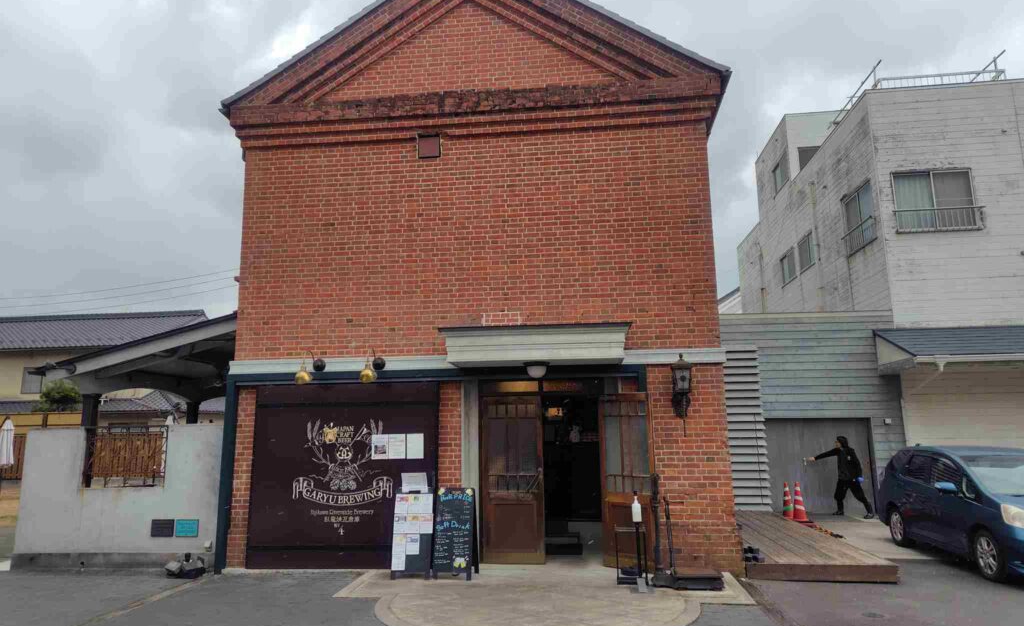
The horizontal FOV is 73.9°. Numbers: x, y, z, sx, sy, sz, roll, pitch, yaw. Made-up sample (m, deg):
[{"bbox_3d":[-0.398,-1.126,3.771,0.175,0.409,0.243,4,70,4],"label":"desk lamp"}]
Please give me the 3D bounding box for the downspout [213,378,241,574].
[{"bbox_3d":[-3.545,1.987,8.458,0.110,2.340,0.110,-2,-10,6],"label":"downspout"}]

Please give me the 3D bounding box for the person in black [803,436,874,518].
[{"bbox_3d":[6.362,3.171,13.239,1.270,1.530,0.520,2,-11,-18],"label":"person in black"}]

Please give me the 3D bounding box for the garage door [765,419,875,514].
[{"bbox_3d":[6.027,3.105,13.722,2.300,1.870,0.080,-1,-10,3],"label":"garage door"}]

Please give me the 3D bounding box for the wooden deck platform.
[{"bbox_3d":[3.777,3.349,10.108,1.590,0.180,5.200,-2,-10,7],"label":"wooden deck platform"}]

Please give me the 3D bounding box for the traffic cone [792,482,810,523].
[{"bbox_3d":[5.310,3.492,12.563,0.340,0.700,0.340,-2,-10,6],"label":"traffic cone"}]

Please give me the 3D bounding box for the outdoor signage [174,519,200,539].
[{"bbox_3d":[-3.957,2.632,8.300,0.295,0.210,0.020,-2,-10,6],"label":"outdoor signage"}]

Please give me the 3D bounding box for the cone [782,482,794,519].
[{"bbox_3d":[5.234,3.561,12.913,0.340,0.700,0.340,-2,-10,6],"label":"cone"}]

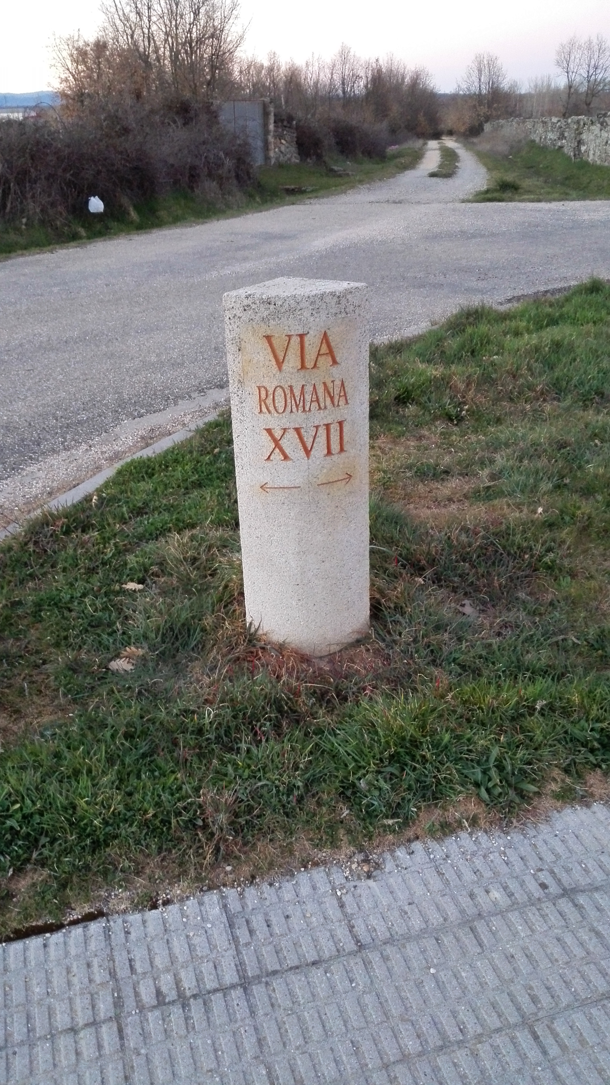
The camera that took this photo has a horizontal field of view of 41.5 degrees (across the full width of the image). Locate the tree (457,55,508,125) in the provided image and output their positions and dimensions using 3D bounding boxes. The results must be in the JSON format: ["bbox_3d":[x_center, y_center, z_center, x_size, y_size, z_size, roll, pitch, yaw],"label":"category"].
[{"bbox_3d":[15.698,-39.943,71.000,4.500,5.900,4.400,-1,29,0],"label":"tree"}]

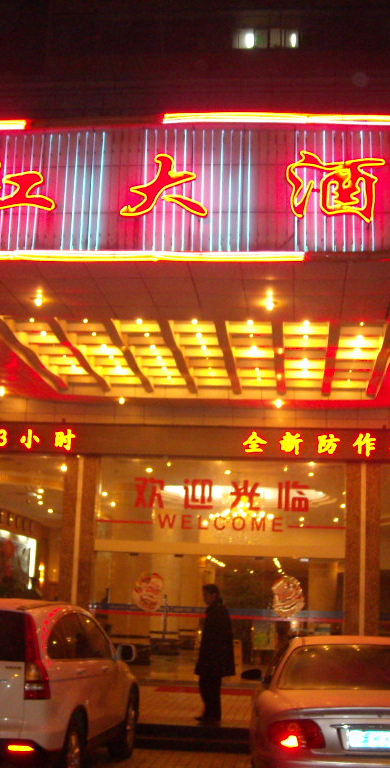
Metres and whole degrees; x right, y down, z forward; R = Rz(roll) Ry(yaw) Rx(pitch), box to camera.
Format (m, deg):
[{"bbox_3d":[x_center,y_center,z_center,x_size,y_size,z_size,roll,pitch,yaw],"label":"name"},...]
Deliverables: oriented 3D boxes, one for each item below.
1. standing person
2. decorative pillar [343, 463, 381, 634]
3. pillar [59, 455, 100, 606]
[{"bbox_3d":[0.239,3.263,12.566,0.450,1.648,0.480,4,-11,-10],"label":"standing person"},{"bbox_3d":[2.885,3.249,17.983,0.634,4.043,0.580,1,-11,6],"label":"decorative pillar"},{"bbox_3d":[-2.055,3.167,18.471,0.599,4.052,0.580,1,-11,6],"label":"pillar"}]

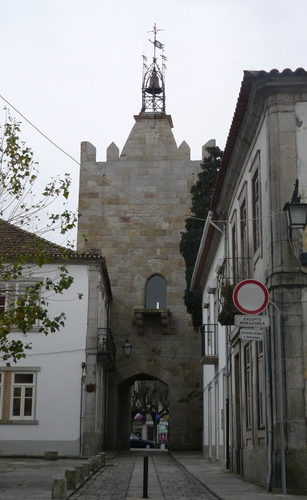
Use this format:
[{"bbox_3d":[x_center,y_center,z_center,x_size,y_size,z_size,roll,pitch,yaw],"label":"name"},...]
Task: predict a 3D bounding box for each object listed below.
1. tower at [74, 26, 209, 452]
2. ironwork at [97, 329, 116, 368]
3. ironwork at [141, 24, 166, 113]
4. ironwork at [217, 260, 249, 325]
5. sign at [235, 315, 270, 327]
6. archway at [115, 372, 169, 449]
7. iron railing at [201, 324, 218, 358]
[{"bbox_3d":[-0.082,-1.426,46.638,7.500,24.910,6.300,0,-13,4],"label":"tower"},{"bbox_3d":[-2.009,4.357,36.187,0.500,0.950,6.500,0,-13,0],"label":"ironwork"},{"bbox_3d":[0.066,-10.771,48.837,1.400,5.700,1.400,0,-13,4],"label":"ironwork"},{"bbox_3d":[1.710,0.852,17.197,0.520,0.980,1.700,0,-13,0],"label":"ironwork"},{"bbox_3d":[1.664,1.190,13.837,0.600,0.200,0.030,0,-13,0],"label":"sign"},{"bbox_3d":[-0.331,8.663,43.661,2.650,3.860,5.000,0,-13,4],"label":"archway"},{"bbox_3d":[1.794,2.993,26.171,0.430,0.980,1.750,0,-13,0],"label":"iron railing"}]

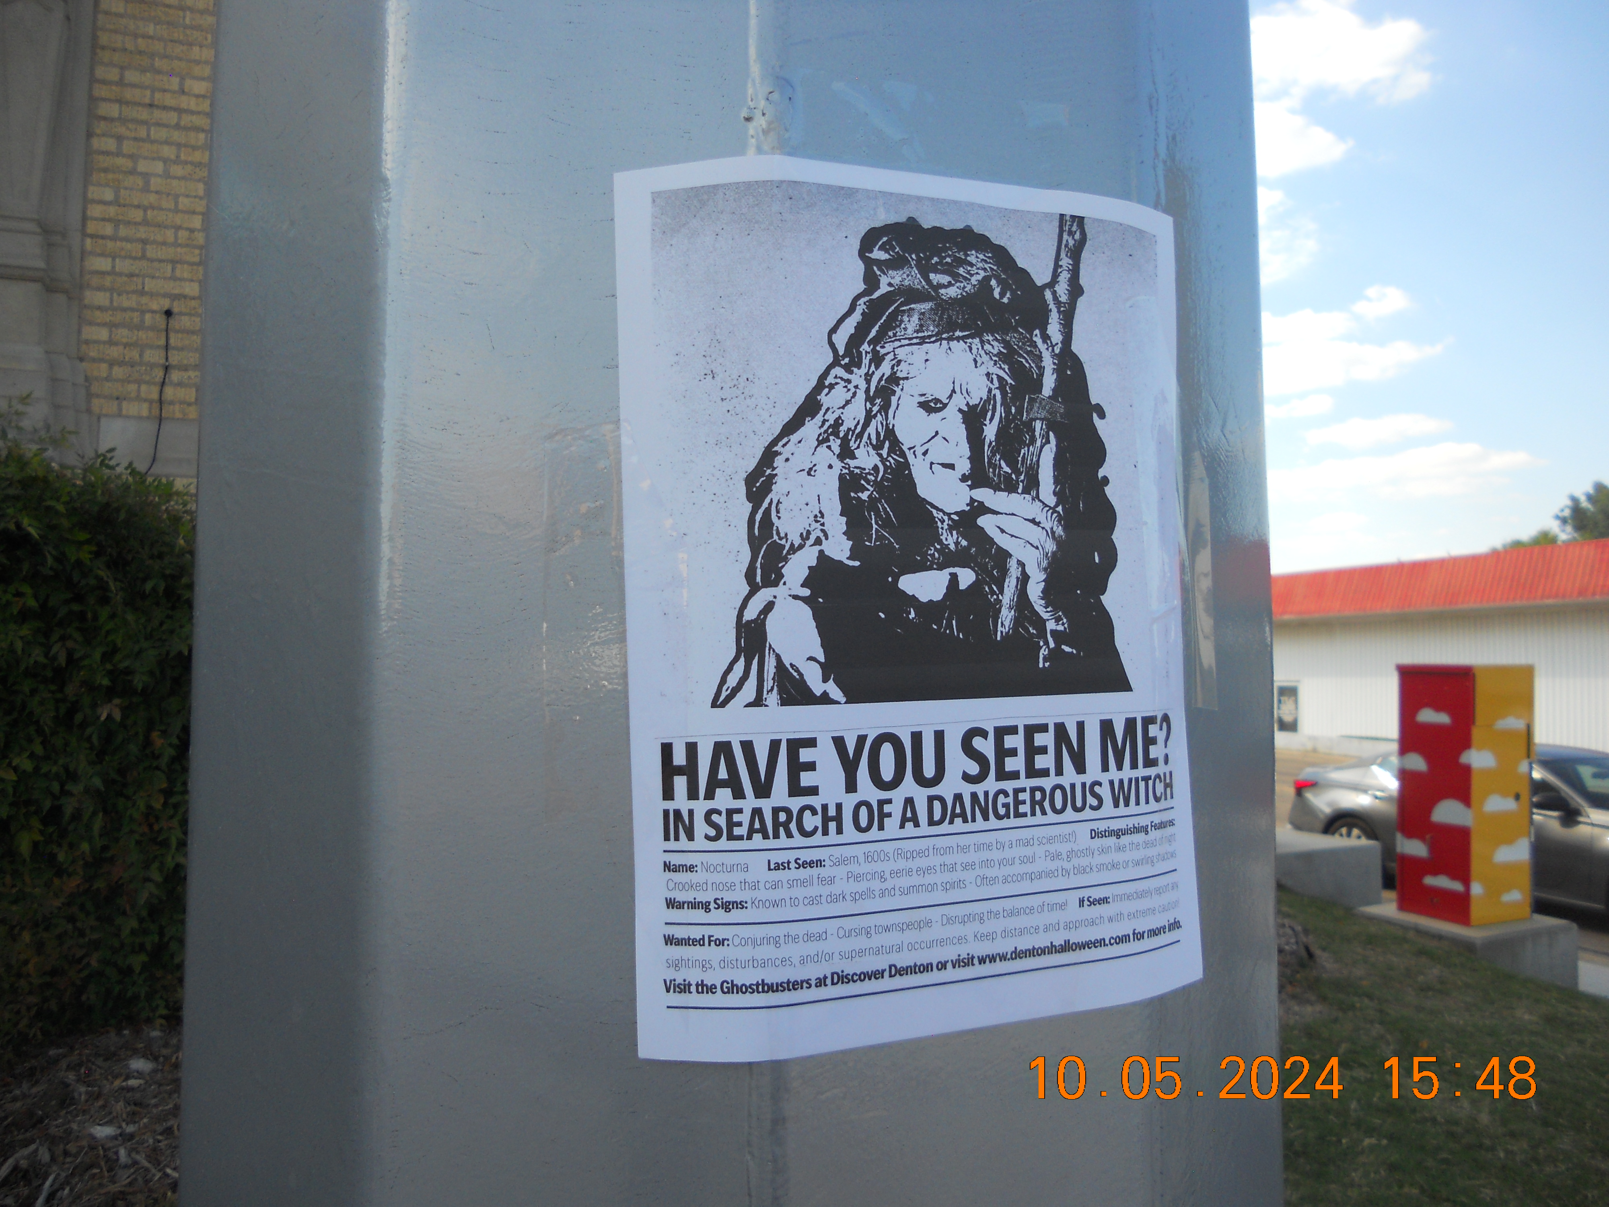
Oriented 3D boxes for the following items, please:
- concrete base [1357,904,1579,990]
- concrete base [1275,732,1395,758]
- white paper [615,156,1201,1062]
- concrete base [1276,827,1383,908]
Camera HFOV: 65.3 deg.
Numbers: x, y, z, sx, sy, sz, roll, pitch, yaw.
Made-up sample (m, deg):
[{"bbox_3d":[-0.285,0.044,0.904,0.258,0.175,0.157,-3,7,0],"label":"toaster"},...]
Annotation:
[{"bbox_3d":[4.667,2.446,8.884,1.044,0.470,0.918,1,-2,-27],"label":"concrete base"},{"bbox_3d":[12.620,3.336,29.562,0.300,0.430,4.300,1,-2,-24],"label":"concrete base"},{"bbox_3d":[0.046,-0.001,0.417,0.208,0.280,0.023,-1,-1,-19],"label":"white paper"},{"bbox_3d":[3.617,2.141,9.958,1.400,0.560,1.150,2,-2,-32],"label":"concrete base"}]

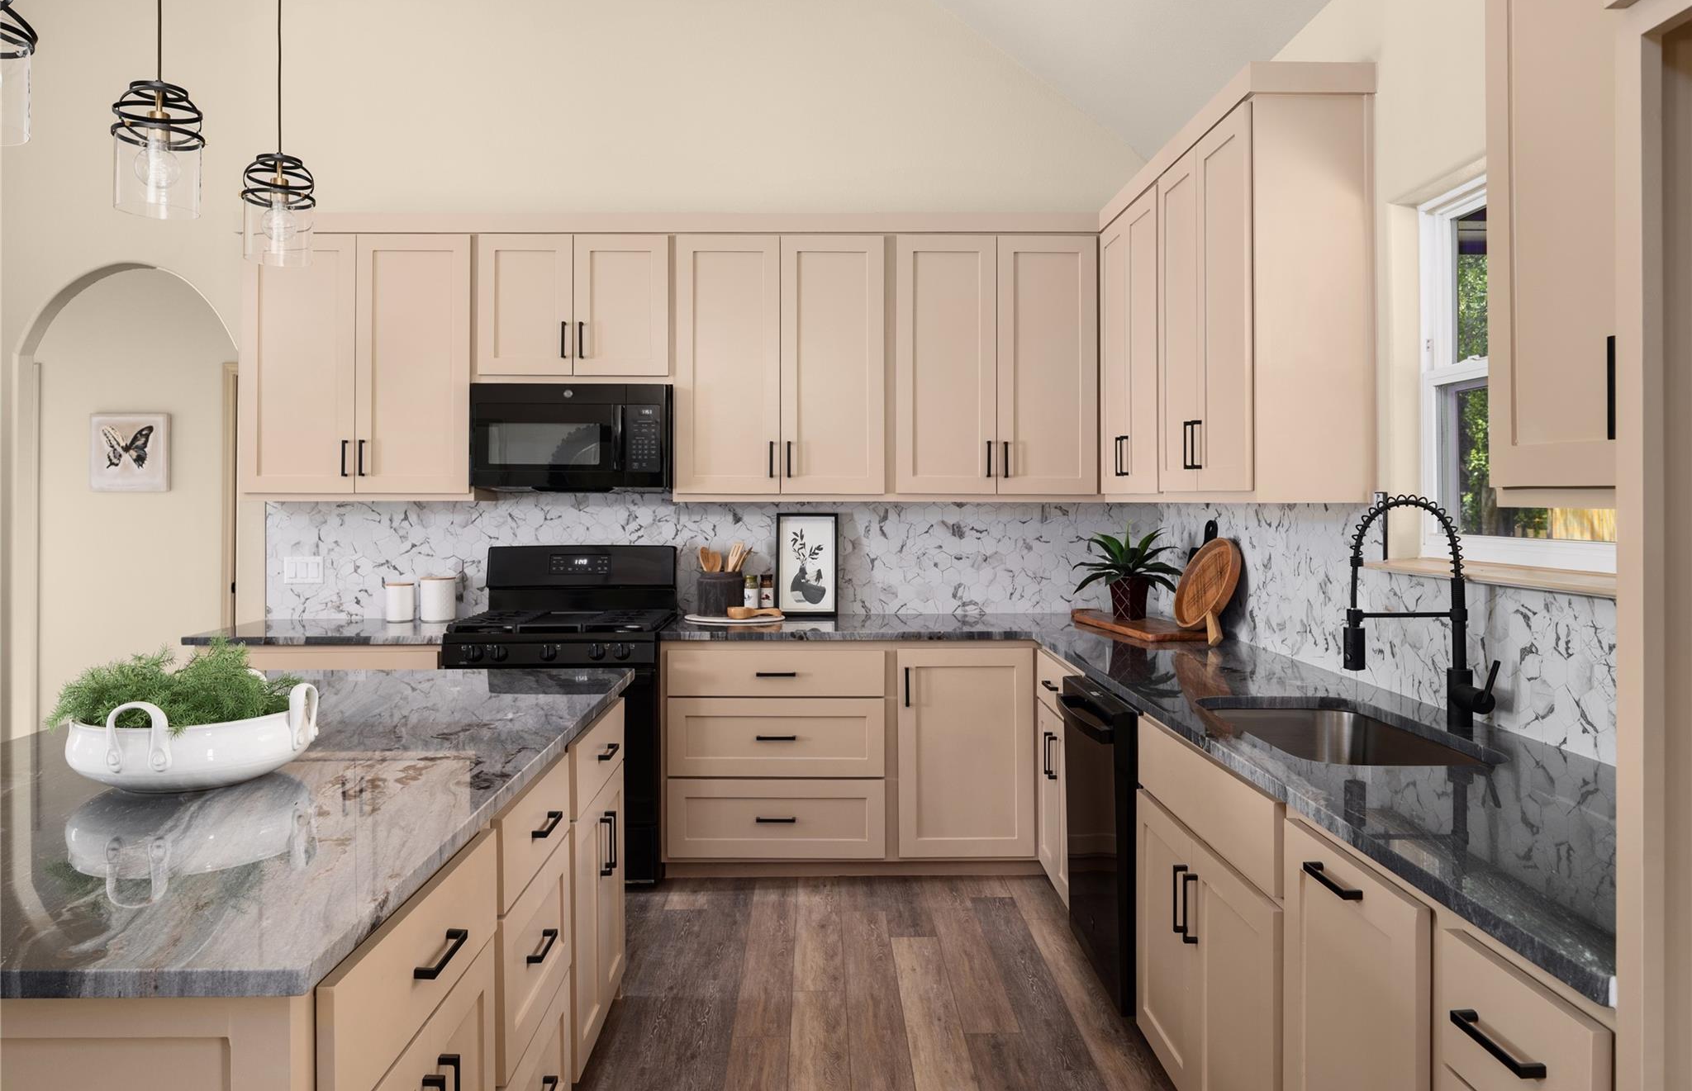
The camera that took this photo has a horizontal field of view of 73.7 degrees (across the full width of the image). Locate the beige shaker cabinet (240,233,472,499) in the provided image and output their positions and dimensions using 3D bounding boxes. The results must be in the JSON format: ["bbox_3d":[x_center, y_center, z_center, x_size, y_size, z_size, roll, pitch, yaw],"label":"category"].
[{"bbox_3d":[-1.867,-0.690,4.442,0.890,1.020,0.325,0,1,-1],"label":"beige shaker cabinet"}]

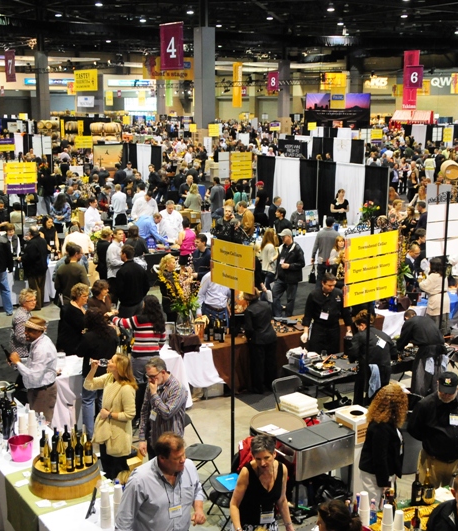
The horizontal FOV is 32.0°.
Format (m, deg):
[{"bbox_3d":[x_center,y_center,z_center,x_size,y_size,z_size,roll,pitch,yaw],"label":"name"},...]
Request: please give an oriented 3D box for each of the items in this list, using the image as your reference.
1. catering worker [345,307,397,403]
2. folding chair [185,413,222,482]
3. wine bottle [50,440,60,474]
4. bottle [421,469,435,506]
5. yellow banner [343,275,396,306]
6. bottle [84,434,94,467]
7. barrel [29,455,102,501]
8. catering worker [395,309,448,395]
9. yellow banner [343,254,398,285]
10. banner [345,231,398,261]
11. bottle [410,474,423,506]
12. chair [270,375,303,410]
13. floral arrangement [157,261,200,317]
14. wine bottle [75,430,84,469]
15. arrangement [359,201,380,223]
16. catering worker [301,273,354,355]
[{"bbox_3d":[1.841,1.384,10.466,0.600,1.500,0.650,-6,13,-24],"label":"catering worker"},{"bbox_3d":[-0.328,2.069,8.689,0.470,0.780,0.460,5,13,24],"label":"folding chair"},{"bbox_3d":[-1.544,1.690,7.079,0.076,0.310,0.076,0,12,0],"label":"wine bottle"},{"bbox_3d":[1.713,1.878,6.800,0.083,0.315,0.083,0,12,0],"label":"bottle"},{"bbox_3d":[1.644,0.281,9.261,0.870,0.265,0.020,-9,15,-36],"label":"yellow banner"},{"bbox_3d":[-1.261,1.657,7.185,0.075,0.300,0.075,-2,12,-11],"label":"bottle"},{"bbox_3d":[-1.521,1.921,7.458,0.670,0.230,0.670,0,12,0],"label":"barrel"},{"bbox_3d":[2.629,1.329,10.966,0.550,1.400,0.750,-8,14,-32],"label":"catering worker"},{"bbox_3d":[1.578,0.030,8.803,0.860,0.250,0.030,-9,15,-38],"label":"yellow banner"},{"bbox_3d":[1.579,-0.218,8.753,0.860,0.250,0.030,-9,15,-38],"label":"banner"},{"bbox_3d":[1.606,1.885,6.791,0.080,0.305,0.080,0,12,0],"label":"bottle"},{"bbox_3d":[0.865,1.828,9.947,0.460,0.780,0.480,-9,15,-37],"label":"chair"},{"bbox_3d":[-0.732,0.380,11.582,0.600,0.820,0.500,-1,12,-4],"label":"floral arrangement"},{"bbox_3d":[-1.346,1.665,7.172,0.076,0.320,0.076,0,12,0],"label":"wine bottle"},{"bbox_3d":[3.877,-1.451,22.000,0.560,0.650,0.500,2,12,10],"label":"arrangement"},{"bbox_3d":[1.426,1.018,11.564,0.700,1.760,0.420,0,12,2],"label":"catering worker"}]

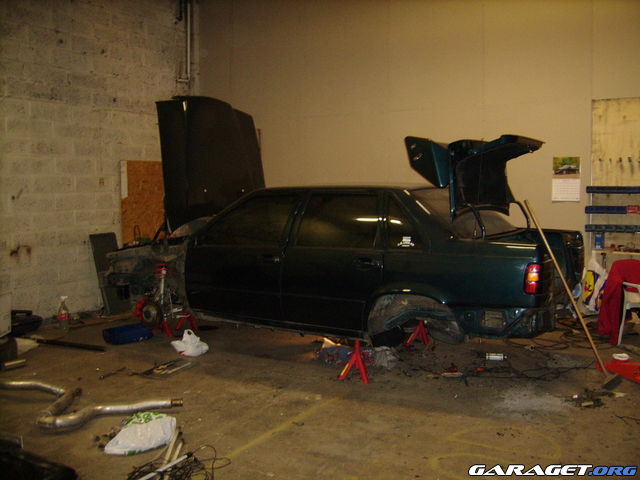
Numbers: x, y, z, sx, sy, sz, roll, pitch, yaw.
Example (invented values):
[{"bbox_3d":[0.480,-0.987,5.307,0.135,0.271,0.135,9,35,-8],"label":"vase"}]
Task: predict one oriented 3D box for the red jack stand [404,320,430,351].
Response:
[{"bbox_3d":[0.926,0.870,6.110,0.210,0.295,0.205,2,5,31],"label":"red jack stand"}]

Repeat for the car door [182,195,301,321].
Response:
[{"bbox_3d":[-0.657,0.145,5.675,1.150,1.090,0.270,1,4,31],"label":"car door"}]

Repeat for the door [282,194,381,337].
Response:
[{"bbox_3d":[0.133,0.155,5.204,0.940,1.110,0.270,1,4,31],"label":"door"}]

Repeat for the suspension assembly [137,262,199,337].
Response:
[{"bbox_3d":[-1.496,0.584,6.350,0.480,0.720,0.400,2,5,31],"label":"suspension assembly"}]

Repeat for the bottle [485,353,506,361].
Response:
[{"bbox_3d":[1.536,1.013,5.663,0.200,0.068,0.068,0,0,0],"label":"bottle"}]

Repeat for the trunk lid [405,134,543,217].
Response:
[{"bbox_3d":[1.310,-0.517,5.310,0.780,0.630,1.250,2,5,31],"label":"trunk lid"}]

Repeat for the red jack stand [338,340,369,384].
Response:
[{"bbox_3d":[0.270,0.936,5.059,0.210,0.325,0.205,2,5,31],"label":"red jack stand"}]

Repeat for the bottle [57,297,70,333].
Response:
[{"bbox_3d":[-2.656,0.768,6.688,0.110,0.350,0.110,0,4,0],"label":"bottle"}]

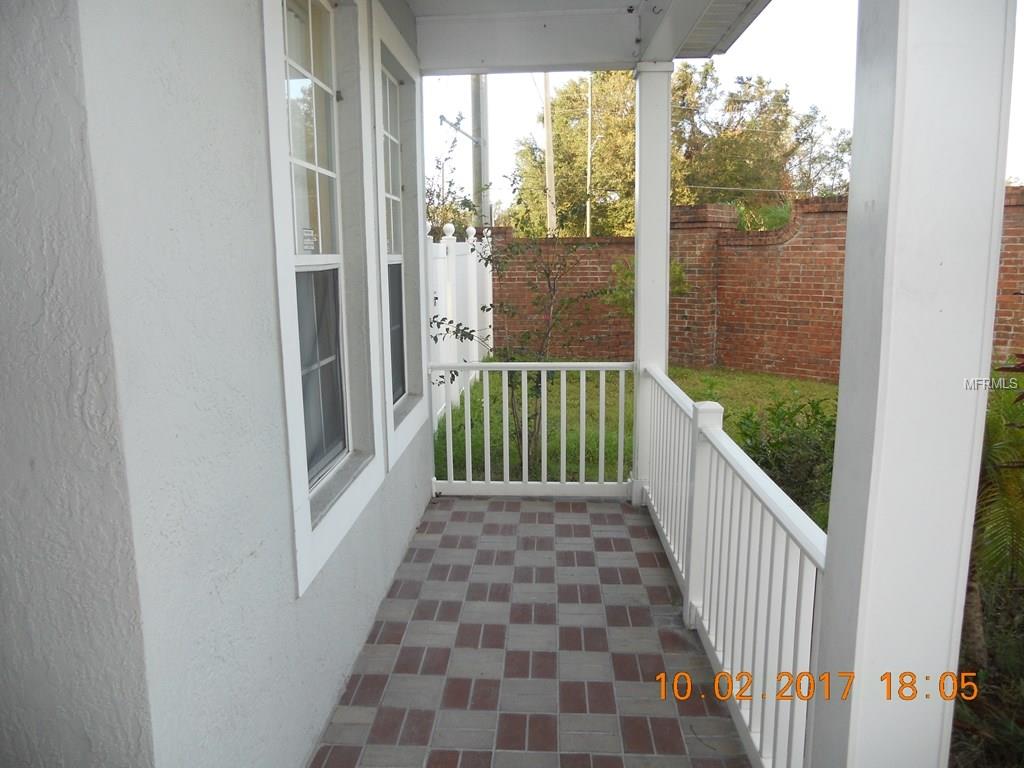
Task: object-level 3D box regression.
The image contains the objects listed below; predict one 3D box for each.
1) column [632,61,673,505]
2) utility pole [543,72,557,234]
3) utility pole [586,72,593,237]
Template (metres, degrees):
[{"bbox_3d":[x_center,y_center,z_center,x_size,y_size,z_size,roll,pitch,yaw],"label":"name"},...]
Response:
[{"bbox_3d":[0.830,-0.541,4.787,0.198,2.585,0.198,0,10,3],"label":"column"},{"bbox_3d":[1.277,-8.056,26.994,0.290,10.200,0.290,-2,10,3],"label":"utility pole"},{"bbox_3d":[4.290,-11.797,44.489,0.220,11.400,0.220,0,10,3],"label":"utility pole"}]

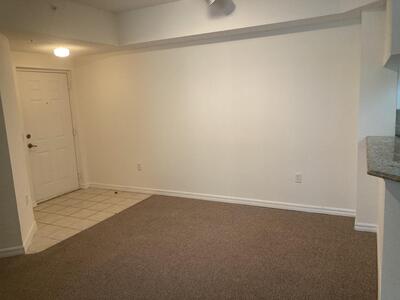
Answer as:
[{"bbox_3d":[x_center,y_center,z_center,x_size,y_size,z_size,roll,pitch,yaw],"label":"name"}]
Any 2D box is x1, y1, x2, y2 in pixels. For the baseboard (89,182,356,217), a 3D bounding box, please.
[{"bbox_3d":[-0.045,0.717,4.916,4.346,0.086,0.018,2,11,26],"label":"baseboard"}]

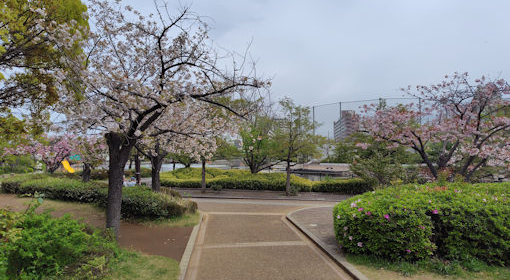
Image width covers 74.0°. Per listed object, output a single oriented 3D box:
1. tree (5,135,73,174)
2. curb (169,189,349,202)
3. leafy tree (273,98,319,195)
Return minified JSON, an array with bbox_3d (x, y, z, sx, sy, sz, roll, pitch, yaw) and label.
[{"bbox_3d":[-14.952,1.075,23.500,4.900,3.200,4.400,0,-3,0],"label":"tree"},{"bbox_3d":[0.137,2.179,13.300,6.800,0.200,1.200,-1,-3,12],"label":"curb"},{"bbox_3d":[1.578,0.273,13.200,1.800,3.800,1.800,0,-3,0],"label":"leafy tree"}]

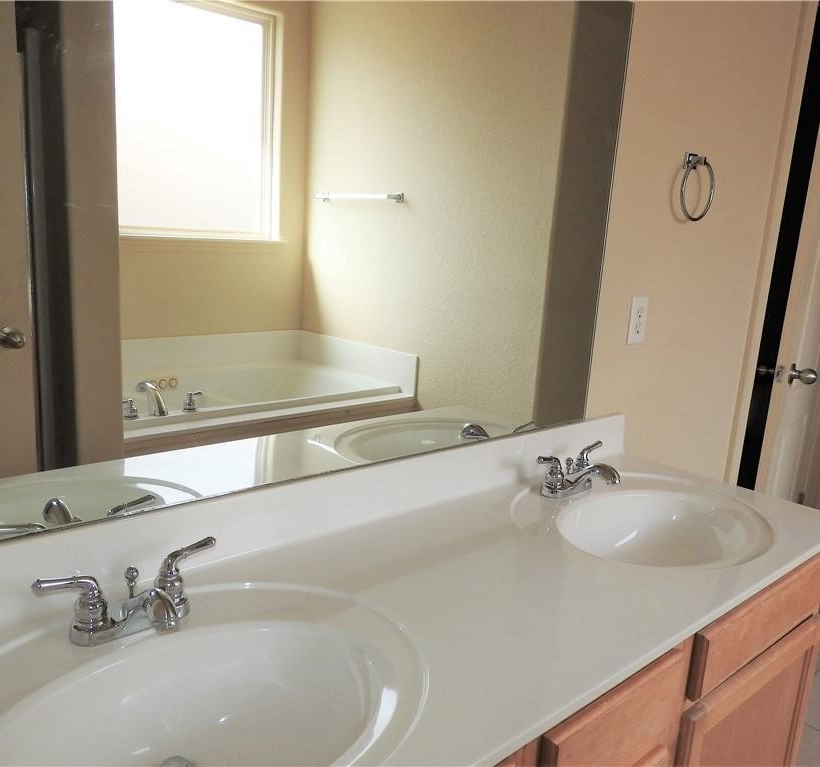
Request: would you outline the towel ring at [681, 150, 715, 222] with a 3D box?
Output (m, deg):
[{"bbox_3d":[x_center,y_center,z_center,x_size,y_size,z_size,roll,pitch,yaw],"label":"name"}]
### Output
[{"bbox_3d":[0.702,-0.483,1.749,0.158,0.162,0.056,-7,16,-41],"label":"towel ring"}]

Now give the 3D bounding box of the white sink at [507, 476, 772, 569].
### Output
[{"bbox_3d":[0.448,0.329,1.409,0.546,0.150,0.450,-7,16,-41],"label":"white sink"}]

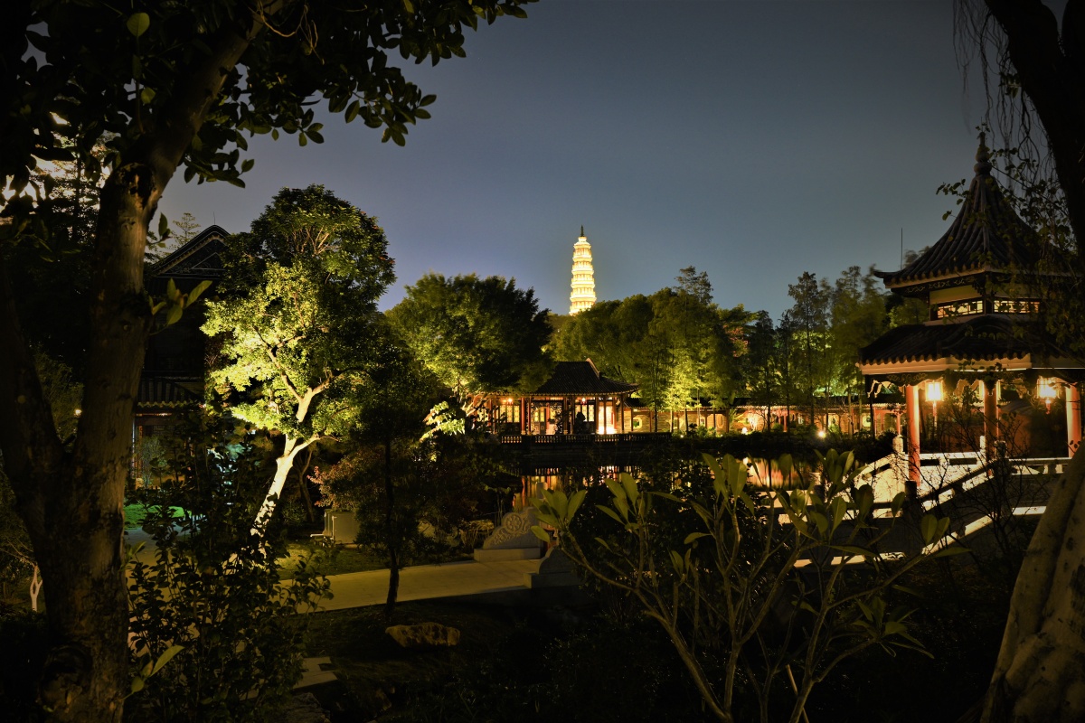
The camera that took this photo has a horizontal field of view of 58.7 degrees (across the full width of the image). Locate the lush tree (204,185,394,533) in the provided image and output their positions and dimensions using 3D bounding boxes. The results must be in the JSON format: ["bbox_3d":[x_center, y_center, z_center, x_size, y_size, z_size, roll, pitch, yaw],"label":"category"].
[{"bbox_3d":[-4.279,0.088,17.000,3.350,6.410,3.350,1,-3,-11],"label":"lush tree"}]

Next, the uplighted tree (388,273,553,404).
[{"bbox_3d":[-5.068,-0.797,68.000,11.730,10.840,11.140,0,-3,0],"label":"uplighted tree"}]

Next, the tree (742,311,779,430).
[{"bbox_3d":[18.566,0.807,82.000,3.230,10.300,3.230,-1,-3,11],"label":"tree"}]

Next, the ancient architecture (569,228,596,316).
[{"bbox_3d":[13.768,-29.083,330.000,9.590,34.340,9.590,0,-3,0],"label":"ancient architecture"}]

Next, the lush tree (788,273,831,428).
[{"bbox_3d":[22.164,-0.863,80.000,3.750,13.350,3.750,-1,-3,17],"label":"lush tree"}]

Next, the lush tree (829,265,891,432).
[{"bbox_3d":[25.961,-1.037,79.000,5.330,13.850,5.330,-1,-4,19],"label":"lush tree"}]

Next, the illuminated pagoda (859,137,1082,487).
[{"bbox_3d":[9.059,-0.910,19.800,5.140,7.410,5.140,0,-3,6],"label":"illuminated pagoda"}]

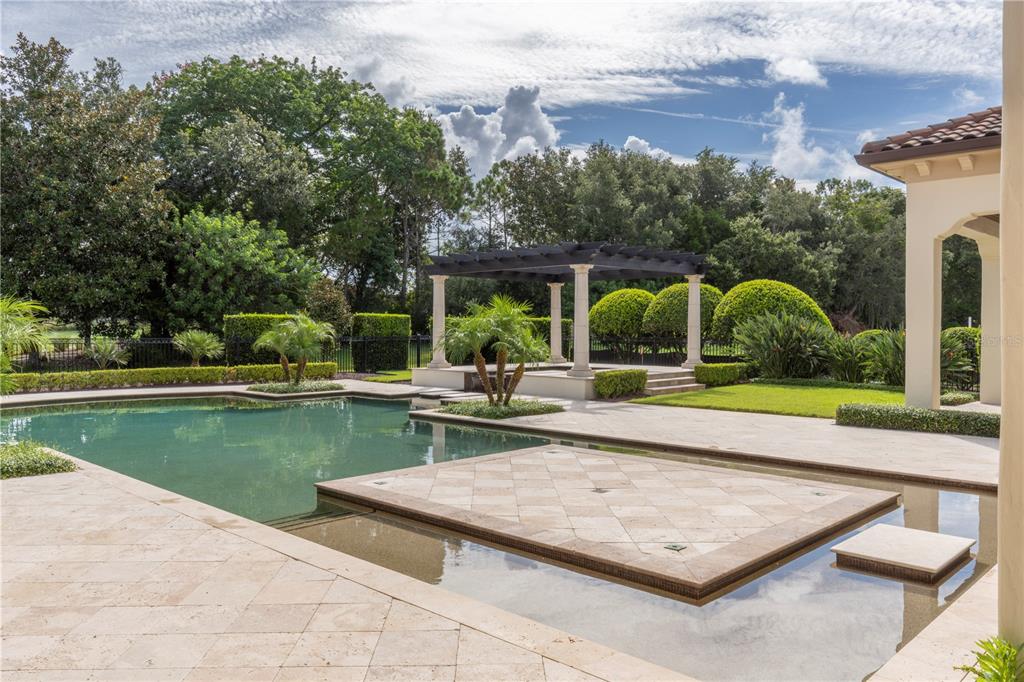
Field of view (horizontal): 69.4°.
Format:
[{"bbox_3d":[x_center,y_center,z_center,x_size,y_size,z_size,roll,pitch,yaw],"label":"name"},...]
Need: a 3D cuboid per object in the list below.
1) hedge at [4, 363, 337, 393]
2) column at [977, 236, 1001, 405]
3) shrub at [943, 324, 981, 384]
[{"bbox_3d":[-9.610,1.023,22.268,0.600,0.500,9.650,1,1,44],"label":"hedge"},{"bbox_3d":[10.718,-0.456,16.348,0.520,3.620,0.520,1,1,44],"label":"column"},{"bbox_3d":[12.459,0.433,20.408,1.300,1.630,1.350,1,1,44],"label":"shrub"}]

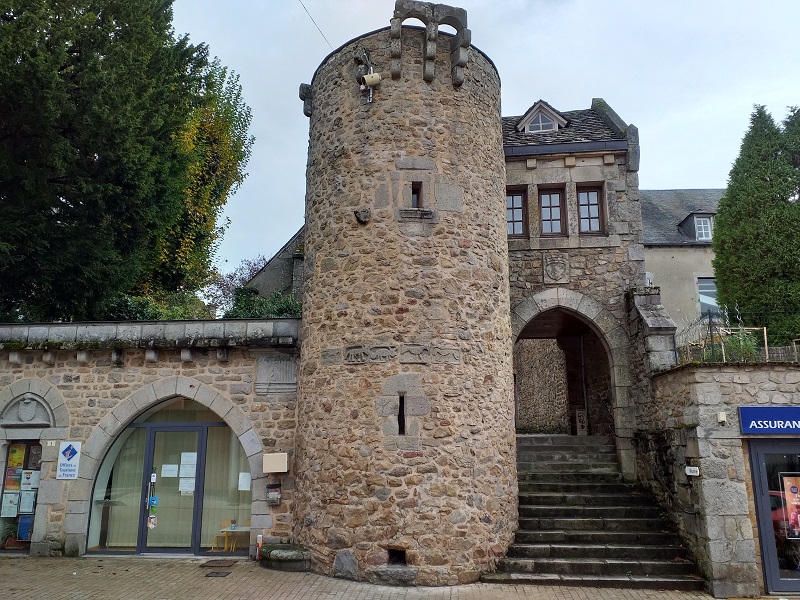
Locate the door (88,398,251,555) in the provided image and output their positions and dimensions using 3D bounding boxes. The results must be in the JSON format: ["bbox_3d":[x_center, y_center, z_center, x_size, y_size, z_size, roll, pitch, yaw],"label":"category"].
[{"bbox_3d":[-4.028,3.081,11.063,2.970,2.715,0.110,-2,-13,6],"label":"door"}]

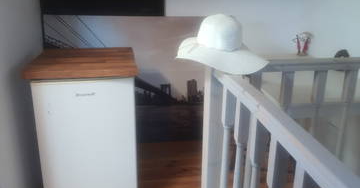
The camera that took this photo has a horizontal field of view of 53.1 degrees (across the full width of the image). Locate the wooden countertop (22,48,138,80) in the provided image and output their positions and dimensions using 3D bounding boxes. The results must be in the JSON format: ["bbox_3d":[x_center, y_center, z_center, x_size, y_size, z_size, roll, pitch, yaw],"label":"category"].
[{"bbox_3d":[-0.522,-0.179,2.001,0.536,0.040,0.560,-3,18,-10],"label":"wooden countertop"}]

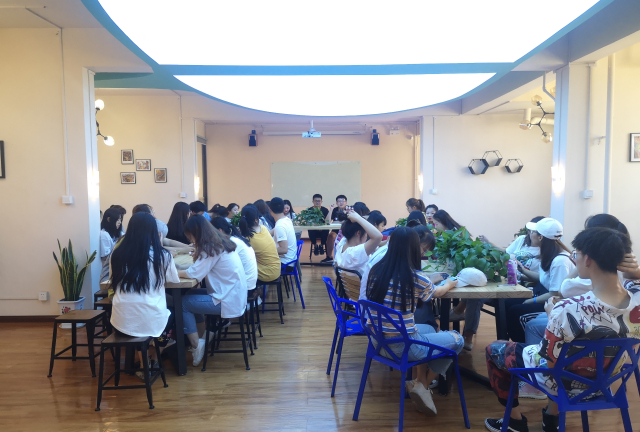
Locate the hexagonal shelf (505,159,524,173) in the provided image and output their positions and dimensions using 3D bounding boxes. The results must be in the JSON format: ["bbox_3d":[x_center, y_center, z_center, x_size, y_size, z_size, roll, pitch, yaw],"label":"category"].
[{"bbox_3d":[4.019,-1.043,10.315,0.340,0.295,0.120,0,4,0],"label":"hexagonal shelf"}]

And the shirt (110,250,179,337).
[{"bbox_3d":[-1.280,0.548,3.660,0.480,0.620,0.350,-1,4,-4],"label":"shirt"}]

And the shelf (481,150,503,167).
[{"bbox_3d":[3.120,-1.046,9.080,0.300,0.260,0.140,-1,4,0],"label":"shelf"}]

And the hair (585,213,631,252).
[{"bbox_3d":[1.850,0.134,3.200,0.260,0.300,0.220,0,4,9],"label":"hair"}]

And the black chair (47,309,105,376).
[{"bbox_3d":[-1.954,1.036,4.112,0.399,0.448,0.399,-1,4,1],"label":"black chair"}]

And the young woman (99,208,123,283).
[{"bbox_3d":[-2.260,0.552,5.750,0.680,1.260,0.460,0,4,3],"label":"young woman"}]

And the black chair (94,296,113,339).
[{"bbox_3d":[-1.930,1.021,4.770,0.360,0.450,0.360,-1,4,0],"label":"black chair"}]

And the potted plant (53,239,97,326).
[{"bbox_3d":[-2.592,0.713,5.335,0.417,0.946,0.310,-1,4,0],"label":"potted plant"}]

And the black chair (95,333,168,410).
[{"bbox_3d":[-1.325,1.069,3.529,0.399,0.448,0.399,-1,4,-2],"label":"black chair"}]

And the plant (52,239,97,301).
[{"bbox_3d":[-2.593,0.574,5.325,0.417,0.669,0.310,-1,4,0],"label":"plant"}]

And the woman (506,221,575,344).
[{"bbox_3d":[1.853,0.662,4.335,0.670,1.280,0.470,1,4,13],"label":"woman"}]

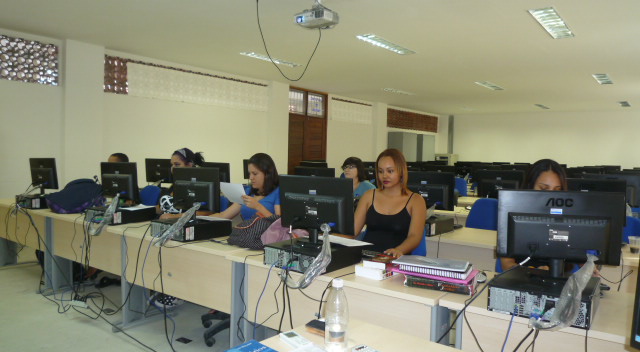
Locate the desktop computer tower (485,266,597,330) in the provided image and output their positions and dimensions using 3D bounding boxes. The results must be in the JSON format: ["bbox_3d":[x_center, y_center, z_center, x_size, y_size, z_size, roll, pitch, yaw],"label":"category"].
[{"bbox_3d":[1.020,0.531,2.083,0.390,0.112,0.450,4,4,36],"label":"desktop computer tower"}]

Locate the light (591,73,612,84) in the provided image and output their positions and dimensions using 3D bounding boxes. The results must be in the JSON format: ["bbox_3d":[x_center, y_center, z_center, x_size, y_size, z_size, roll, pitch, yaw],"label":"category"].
[{"bbox_3d":[4.981,-1.706,8.133,0.220,0.070,1.240,3,4,37],"label":"light"}]

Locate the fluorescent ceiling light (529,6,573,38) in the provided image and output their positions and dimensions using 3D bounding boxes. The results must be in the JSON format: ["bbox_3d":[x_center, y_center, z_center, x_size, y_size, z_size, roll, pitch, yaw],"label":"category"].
[{"bbox_3d":[2.465,-1.604,4.875,0.220,0.070,1.240,3,4,37],"label":"fluorescent ceiling light"}]

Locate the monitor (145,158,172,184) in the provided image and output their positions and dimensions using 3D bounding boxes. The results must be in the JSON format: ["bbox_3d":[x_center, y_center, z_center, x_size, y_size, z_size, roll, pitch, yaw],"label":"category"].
[{"bbox_3d":[-2.267,-0.029,6.420,0.520,0.400,0.190,3,4,33],"label":"monitor"}]

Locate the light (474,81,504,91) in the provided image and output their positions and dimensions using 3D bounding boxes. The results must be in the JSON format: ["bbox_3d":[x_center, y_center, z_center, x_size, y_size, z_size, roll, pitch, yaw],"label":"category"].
[{"bbox_3d":[3.407,-1.797,9.250,0.220,0.070,1.240,3,4,37],"label":"light"}]

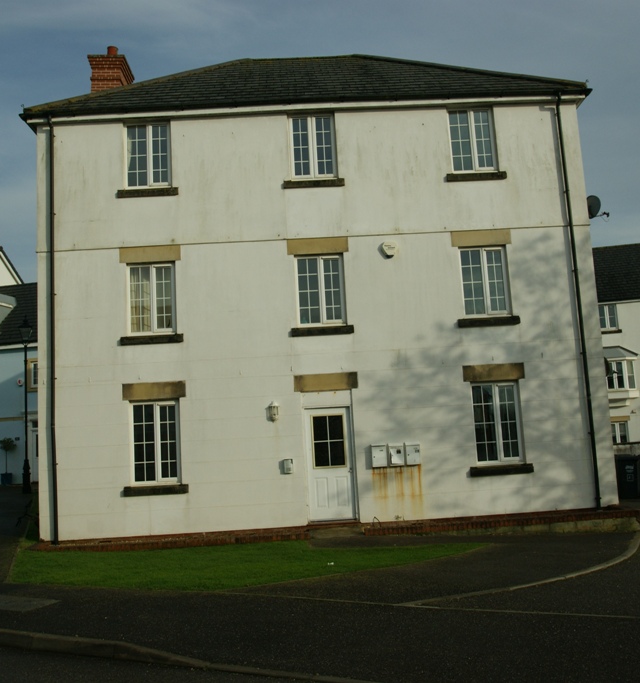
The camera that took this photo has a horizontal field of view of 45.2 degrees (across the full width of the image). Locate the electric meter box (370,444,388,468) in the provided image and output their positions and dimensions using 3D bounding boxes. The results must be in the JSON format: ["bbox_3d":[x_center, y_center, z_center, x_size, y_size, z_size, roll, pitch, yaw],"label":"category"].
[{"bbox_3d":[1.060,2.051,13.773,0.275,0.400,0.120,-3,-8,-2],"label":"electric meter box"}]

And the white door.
[{"bbox_3d":[0.186,2.206,13.896,0.827,2.039,0.090,-3,-8,-2],"label":"white door"}]

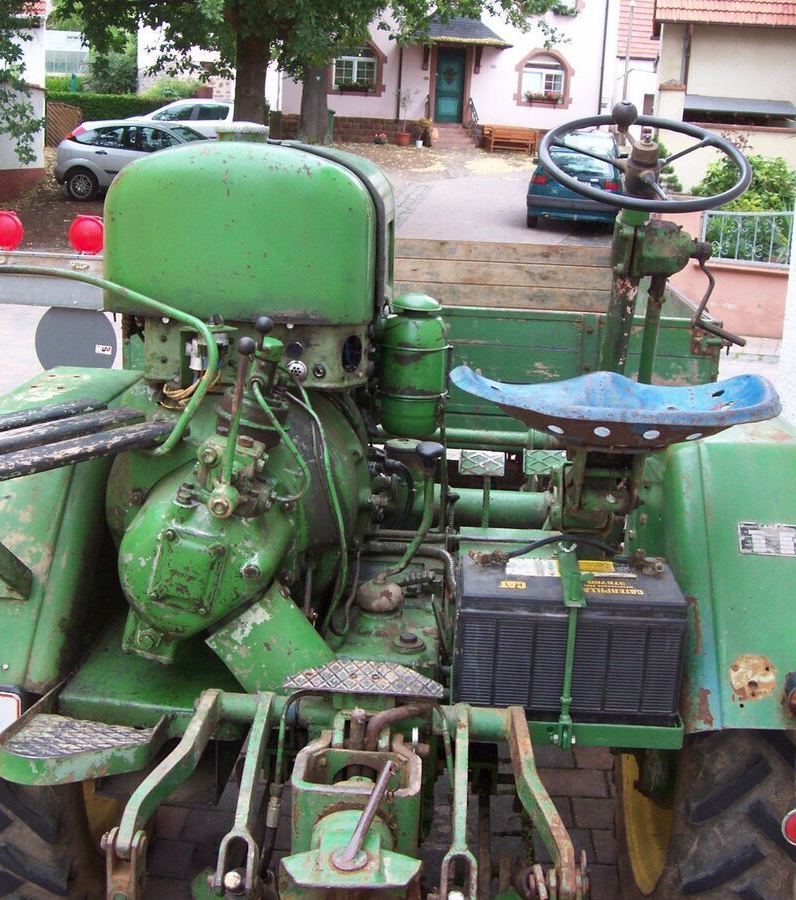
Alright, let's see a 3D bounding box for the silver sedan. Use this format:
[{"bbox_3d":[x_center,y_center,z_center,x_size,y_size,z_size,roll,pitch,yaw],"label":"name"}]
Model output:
[{"bbox_3d":[-4.321,-5.352,22.160,4.170,1.430,1.700,9,19,16],"label":"silver sedan"}]

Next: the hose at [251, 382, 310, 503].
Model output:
[{"bbox_3d":[-0.201,-0.013,2.020,0.097,0.195,0.085,2,17,4],"label":"hose"}]

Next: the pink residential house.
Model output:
[{"bbox_3d":[1.778,-14.726,40.127,10.200,8.500,9.500,3,14,0],"label":"pink residential house"}]

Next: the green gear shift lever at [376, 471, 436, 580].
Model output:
[{"bbox_3d":[0.015,0.128,2.030,0.100,0.195,0.050,3,13,3],"label":"green gear shift lever"}]

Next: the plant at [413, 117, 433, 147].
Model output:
[{"bbox_3d":[0.738,-9.563,35.500,0.600,0.970,0.550,5,13,11],"label":"plant"}]

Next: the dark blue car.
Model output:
[{"bbox_3d":[3.466,-5.029,21.932,1.680,1.400,4.000,6,22,11],"label":"dark blue car"}]

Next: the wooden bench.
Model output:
[{"bbox_3d":[3.390,-9.373,35.500,1.650,0.860,0.600,3,14,0],"label":"wooden bench"}]

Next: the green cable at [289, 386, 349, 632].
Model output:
[{"bbox_3d":[-0.142,0.106,2.100,0.105,0.440,0.120,2,17,4],"label":"green cable"}]

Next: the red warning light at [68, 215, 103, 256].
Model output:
[{"bbox_3d":[-1.471,-1.022,5.600,0.182,0.195,0.095,7,13,17],"label":"red warning light"}]

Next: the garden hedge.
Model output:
[{"bbox_3d":[-7.791,-8.833,31.500,3.800,1.500,0.900,1,13,-6],"label":"garden hedge"}]

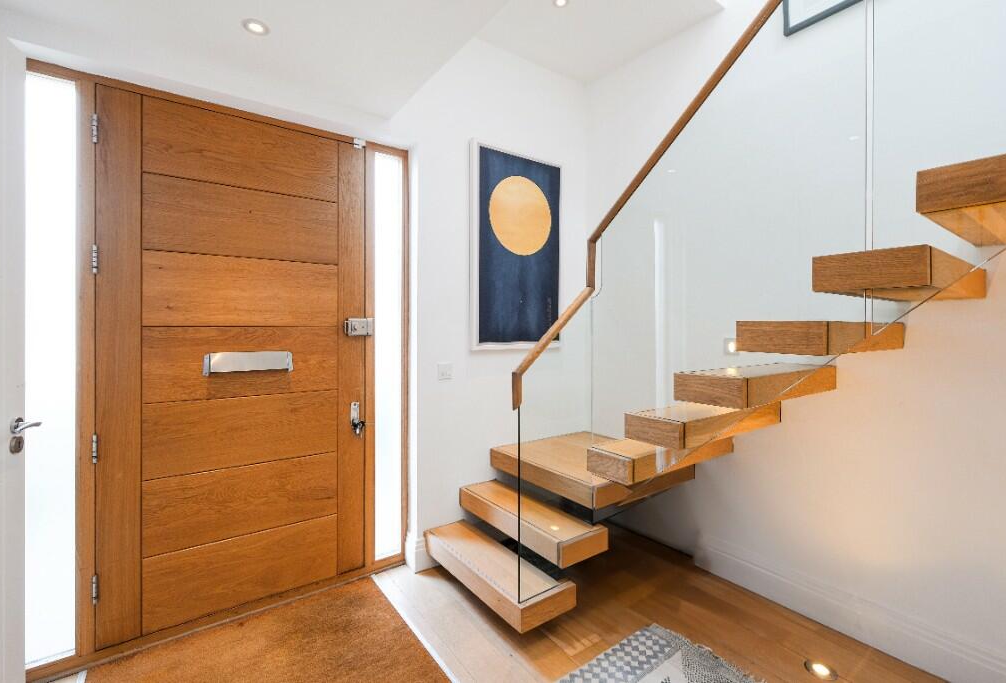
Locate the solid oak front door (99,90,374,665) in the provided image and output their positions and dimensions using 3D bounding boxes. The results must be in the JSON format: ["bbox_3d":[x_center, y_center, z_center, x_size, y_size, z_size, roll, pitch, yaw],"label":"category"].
[{"bbox_3d":[-1.176,0.094,1.987,1.044,2.212,0.053,-1,0,-35],"label":"solid oak front door"}]

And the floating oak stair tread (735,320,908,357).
[{"bbox_3d":[1.135,-0.016,1.492,0.769,0.095,0.245,-1,0,-35],"label":"floating oak stair tread"}]

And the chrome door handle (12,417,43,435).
[{"bbox_3d":[-1.548,0.275,1.355,0.060,0.053,0.140,-1,0,-22],"label":"chrome door handle"}]

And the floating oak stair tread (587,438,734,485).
[{"bbox_3d":[0.767,0.517,2.015,0.780,0.097,0.247,-1,0,-35],"label":"floating oak stair tread"}]

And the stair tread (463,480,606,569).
[{"bbox_3d":[0.112,0.878,2.155,0.283,0.098,0.829,-1,0,-35],"label":"stair tread"}]

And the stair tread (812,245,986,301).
[{"bbox_3d":[1.252,-0.189,1.318,0.783,0.094,0.236,-1,0,-35],"label":"stair tread"}]

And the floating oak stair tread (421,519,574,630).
[{"bbox_3d":[-0.056,1.059,2.033,0.285,0.092,0.836,-1,0,-35],"label":"floating oak stair tread"}]

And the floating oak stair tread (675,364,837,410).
[{"bbox_3d":[1.012,0.160,1.663,0.779,0.096,0.247,-1,0,-35],"label":"floating oak stair tread"}]

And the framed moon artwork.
[{"bbox_3d":[0.103,-0.548,2.642,0.677,1.194,0.041,-1,0,-35],"label":"framed moon artwork"}]

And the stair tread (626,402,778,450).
[{"bbox_3d":[0.887,0.335,1.842,0.779,0.093,0.255,-1,0,-35],"label":"stair tread"}]

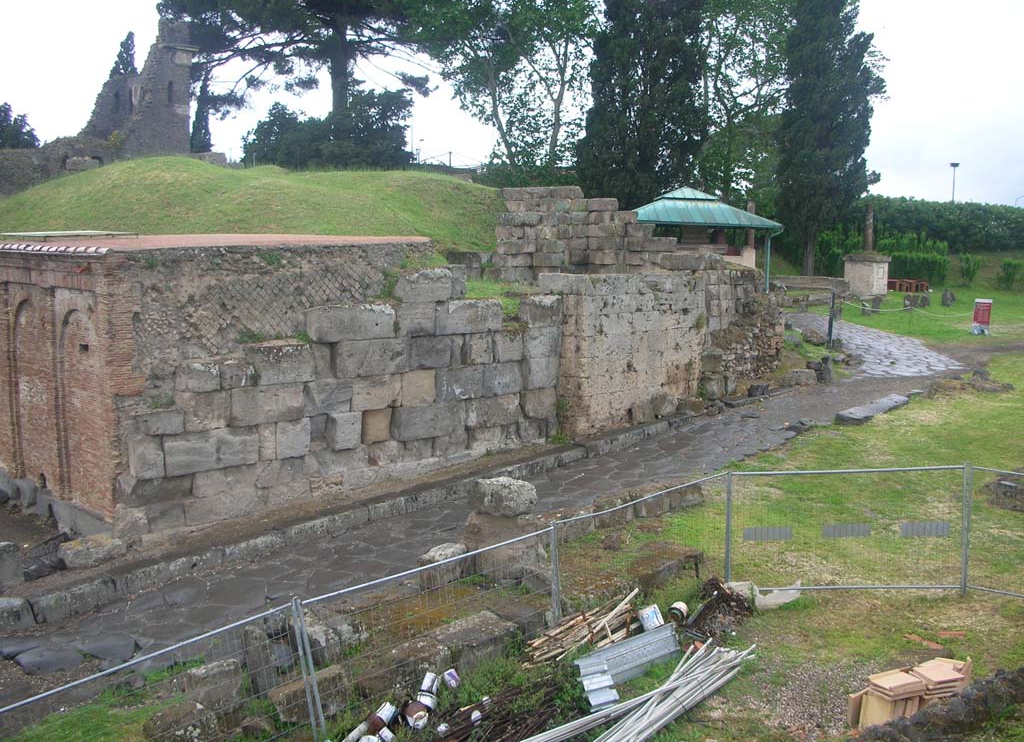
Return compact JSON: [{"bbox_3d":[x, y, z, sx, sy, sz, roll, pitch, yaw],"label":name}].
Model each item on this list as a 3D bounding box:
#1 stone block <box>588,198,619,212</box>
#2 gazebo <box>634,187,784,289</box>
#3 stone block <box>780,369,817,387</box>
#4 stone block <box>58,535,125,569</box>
[{"bbox_3d":[2.743,-5.007,31.272,0.930,0.390,0.550,0,8,2],"label":"stone block"},{"bbox_3d":[6.723,-5.102,40.275,6.000,4.050,6.000,0,8,0],"label":"gazebo"},{"bbox_3d":[7.695,0.173,27.890,0.880,0.400,0.450,-2,8,-13],"label":"stone block"},{"bbox_3d":[-6.338,2.700,15.641,0.900,0.300,0.400,-5,9,-33],"label":"stone block"}]

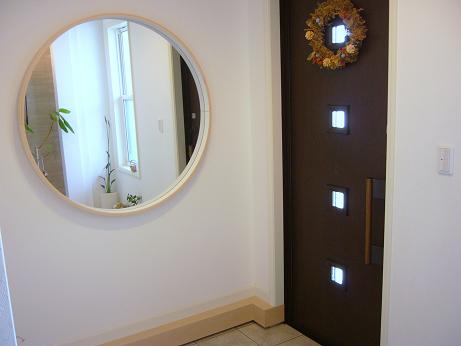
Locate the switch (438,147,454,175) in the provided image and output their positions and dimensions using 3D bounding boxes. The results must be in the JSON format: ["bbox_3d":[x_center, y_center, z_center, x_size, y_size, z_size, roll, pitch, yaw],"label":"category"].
[{"bbox_3d":[0.886,-0.051,1.910,0.015,0.120,0.071,-9,12,-31],"label":"switch"}]

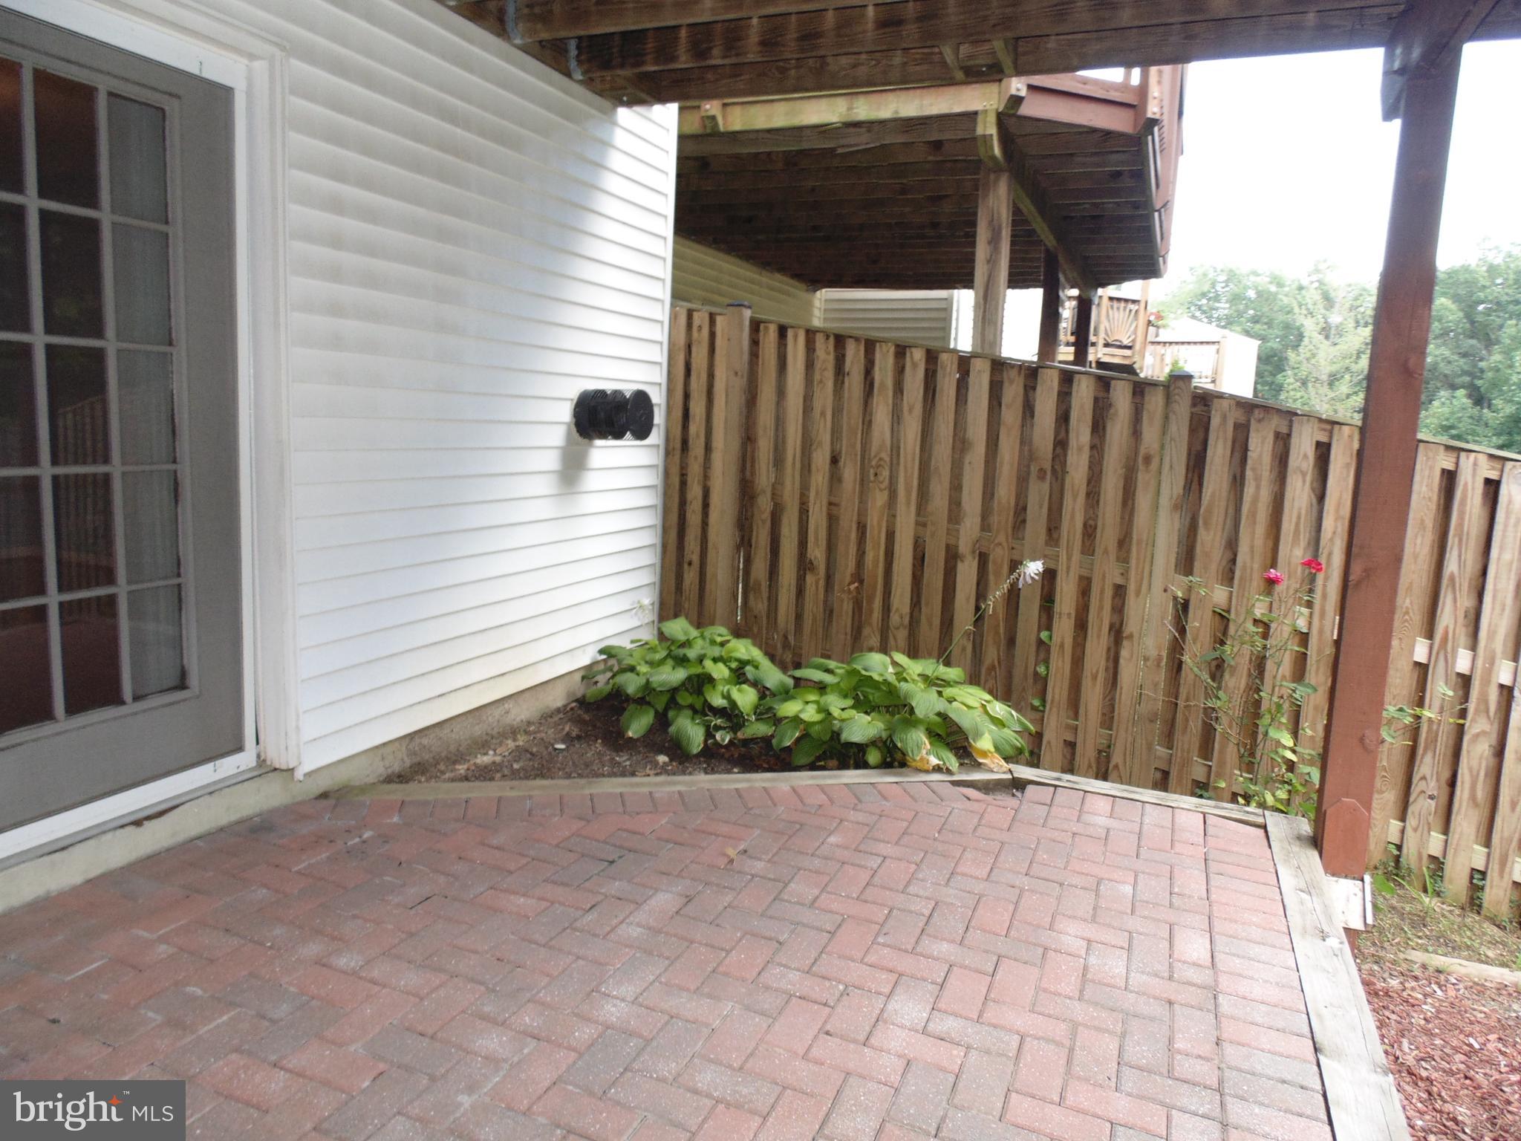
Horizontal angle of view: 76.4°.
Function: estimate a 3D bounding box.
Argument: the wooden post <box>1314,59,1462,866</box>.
[{"bbox_3d":[2.085,-0.252,3.258,0.140,2.780,0.140,5,9,23],"label":"wooden post"}]

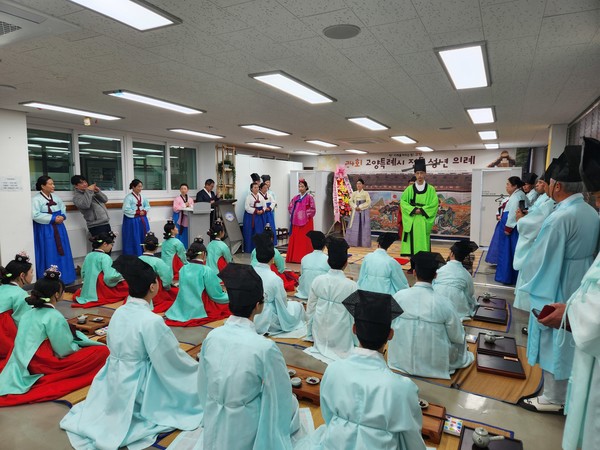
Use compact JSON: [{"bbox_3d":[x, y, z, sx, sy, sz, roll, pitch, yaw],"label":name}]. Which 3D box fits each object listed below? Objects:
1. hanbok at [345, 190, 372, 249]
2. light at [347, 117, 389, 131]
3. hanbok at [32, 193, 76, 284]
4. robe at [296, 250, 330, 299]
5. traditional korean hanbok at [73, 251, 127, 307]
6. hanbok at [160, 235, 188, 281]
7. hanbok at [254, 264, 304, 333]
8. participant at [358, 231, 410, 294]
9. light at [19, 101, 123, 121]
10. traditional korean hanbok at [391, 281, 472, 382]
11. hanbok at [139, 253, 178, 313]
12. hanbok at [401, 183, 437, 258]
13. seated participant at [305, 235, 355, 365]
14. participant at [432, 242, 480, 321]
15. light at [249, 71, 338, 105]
[{"bbox_3d":[1.370,-0.152,9.234,0.640,1.380,0.520,1,6,15],"label":"hanbok"},{"bbox_3d":[1.107,-1.595,6.289,0.320,0.040,1.280,3,6,27],"label":"light"},{"bbox_3d":[-3.677,0.185,5.992,0.520,1.339,0.550,3,6,26],"label":"hanbok"},{"bbox_3d":[0.229,0.612,5.596,0.600,0.650,0.700,3,7,25],"label":"robe"},{"bbox_3d":[-2.533,0.617,5.165,0.720,0.670,0.820,5,7,34],"label":"traditional korean hanbok"},{"bbox_3d":[-1.860,0.526,6.050,0.580,0.640,0.620,3,6,32],"label":"hanbok"},{"bbox_3d":[-0.230,0.709,4.139,0.600,0.640,0.640,3,6,32],"label":"hanbok"},{"bbox_3d":[1.000,0.526,4.990,0.640,0.840,0.620,2,6,23],"label":"participant"},{"bbox_3d":[-3.077,-1.561,5.477,0.320,0.040,1.280,3,6,27],"label":"light"},{"bbox_3d":[1.080,0.789,3.300,0.640,0.640,0.620,2,6,24],"label":"traditional korean hanbok"},{"bbox_3d":[-1.770,0.650,4.810,0.640,0.630,0.680,1,6,15],"label":"hanbok"},{"bbox_3d":[2.065,-0.087,6.866,0.650,1.289,0.430,3,6,22],"label":"hanbok"},{"bbox_3d":[0.330,0.596,3.634,0.570,0.960,0.660,2,6,21],"label":"seated participant"},{"bbox_3d":[1.868,0.601,4.753,0.580,0.866,0.680,3,6,27],"label":"participant"},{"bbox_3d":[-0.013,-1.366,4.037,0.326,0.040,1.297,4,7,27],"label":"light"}]

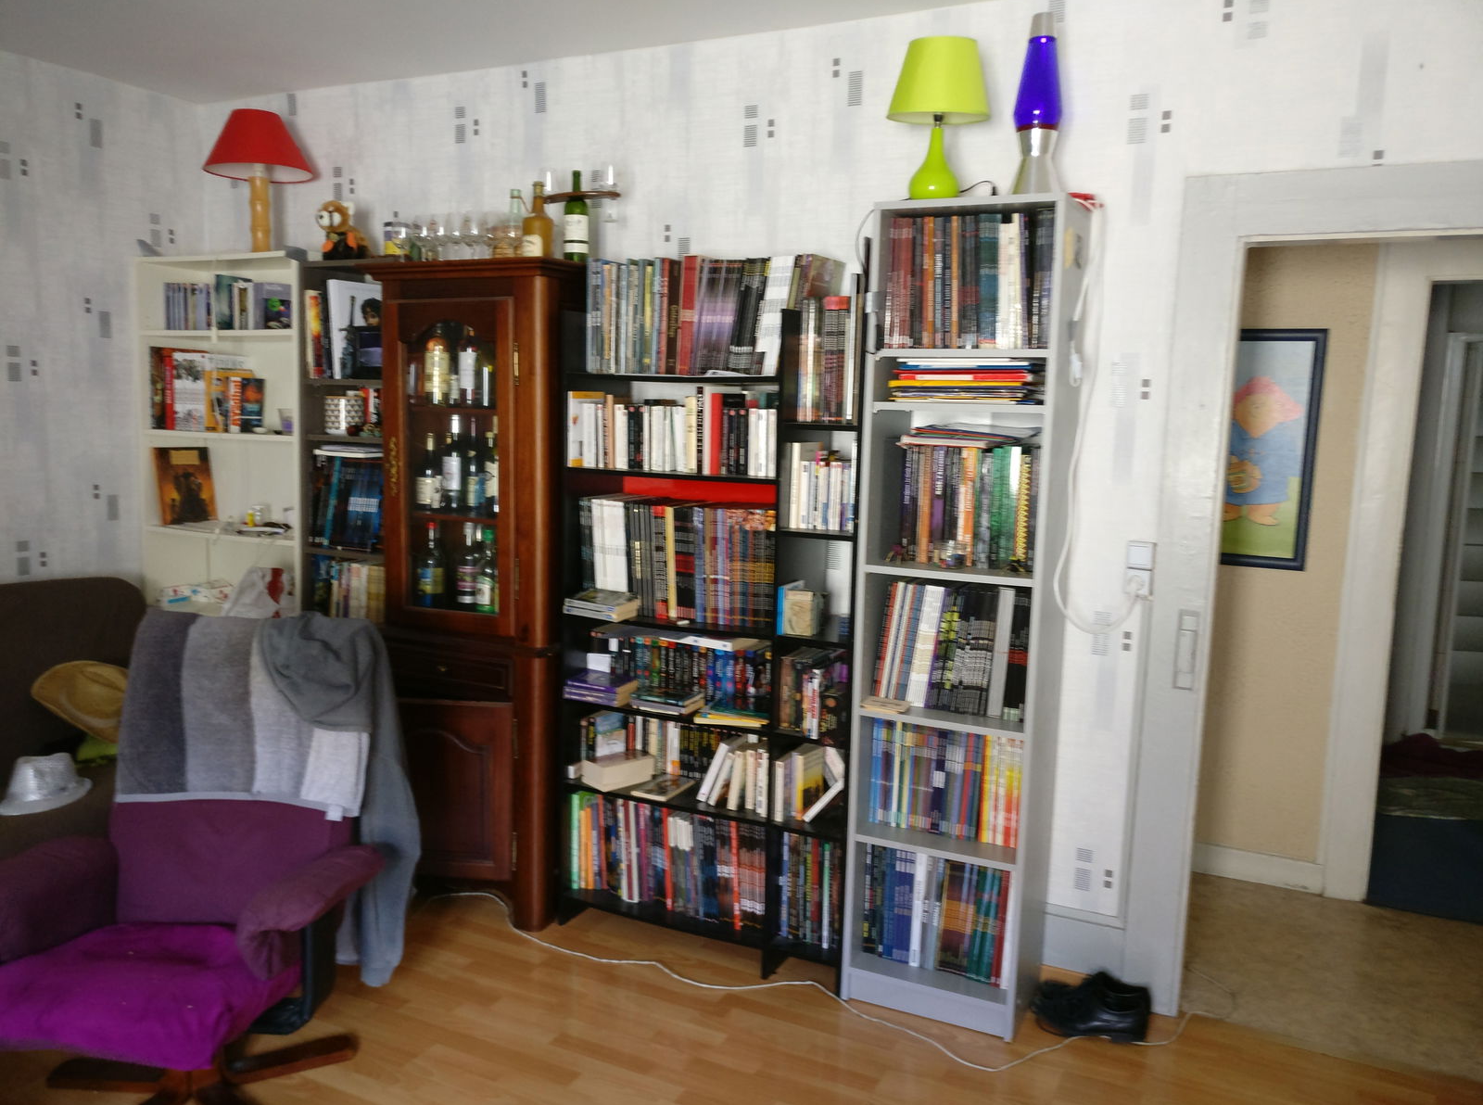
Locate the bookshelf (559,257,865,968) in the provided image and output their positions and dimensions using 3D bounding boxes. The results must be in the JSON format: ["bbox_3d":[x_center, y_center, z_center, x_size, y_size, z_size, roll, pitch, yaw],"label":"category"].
[{"bbox_3d":[-0.043,0.188,3.349,0.885,1.860,0.320,5,8,27],"label":"bookshelf"}]

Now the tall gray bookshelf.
[{"bbox_3d":[0.562,0.166,3.038,0.453,2.016,0.305,5,8,27],"label":"tall gray bookshelf"}]

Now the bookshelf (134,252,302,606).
[{"bbox_3d":[-1.773,-0.054,4.364,0.790,1.985,0.285,5,8,27],"label":"bookshelf"}]

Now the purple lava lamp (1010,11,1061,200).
[{"bbox_3d":[0.709,-1.035,2.822,0.117,0.432,0.117,5,8,27],"label":"purple lava lamp"}]

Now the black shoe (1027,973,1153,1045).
[{"bbox_3d":[0.891,1.131,3.041,0.295,0.120,0.225,4,8,20],"label":"black shoe"}]

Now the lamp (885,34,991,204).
[{"bbox_3d":[0.480,-1.037,2.940,0.250,0.390,0.250,5,8,27],"label":"lamp"}]

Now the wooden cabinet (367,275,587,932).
[{"bbox_3d":[-0.730,0.118,3.613,0.665,1.892,0.480,5,8,27],"label":"wooden cabinet"}]

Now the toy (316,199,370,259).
[{"bbox_3d":[-1.331,-1.069,4.007,0.165,0.205,0.170,6,8,30],"label":"toy"}]

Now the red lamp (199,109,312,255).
[{"bbox_3d":[-1.643,-1.253,4.091,0.355,0.465,0.355,5,8,27],"label":"red lamp"}]

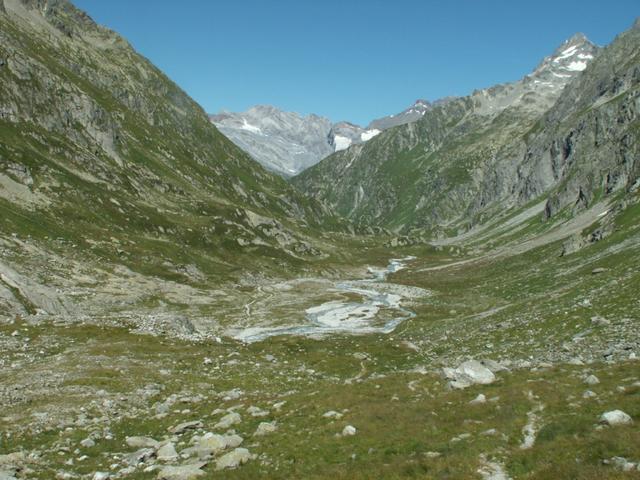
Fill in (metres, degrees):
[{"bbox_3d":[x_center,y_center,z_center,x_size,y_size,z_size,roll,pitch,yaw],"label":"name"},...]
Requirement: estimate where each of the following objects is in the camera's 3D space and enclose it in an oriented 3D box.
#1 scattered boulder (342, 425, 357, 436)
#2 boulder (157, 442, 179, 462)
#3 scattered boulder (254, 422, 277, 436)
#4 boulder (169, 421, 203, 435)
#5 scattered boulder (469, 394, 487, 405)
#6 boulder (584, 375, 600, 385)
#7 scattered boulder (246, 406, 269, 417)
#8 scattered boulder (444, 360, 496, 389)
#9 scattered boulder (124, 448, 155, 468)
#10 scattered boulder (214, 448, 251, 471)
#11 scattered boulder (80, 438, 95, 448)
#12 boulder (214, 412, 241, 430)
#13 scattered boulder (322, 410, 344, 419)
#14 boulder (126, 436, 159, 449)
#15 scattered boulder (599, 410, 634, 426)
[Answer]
[{"bbox_3d":[1.208,7.801,26.500,0.573,0.477,0.487,0,3,3],"label":"scattered boulder"},{"bbox_3d":[-4.831,6.732,20.500,0.697,0.620,0.592,-1,3,-13],"label":"boulder"},{"bbox_3d":[-2.374,8.253,28.184,0.929,0.565,0.744,0,3,-5],"label":"scattered boulder"},{"bbox_3d":[-5.820,8.113,28.000,1.471,0.508,1.103,-1,3,-12],"label":"boulder"},{"bbox_3d":[9.184,9.301,37.734,1.018,0.544,0.815,1,3,14],"label":"scattered boulder"},{"bbox_3d":[19.371,9.917,46.000,1.137,0.677,0.910,1,3,23],"label":"boulder"},{"bbox_3d":[-3.305,9.070,34.223,1.129,0.482,0.846,0,3,-6],"label":"scattered boulder"},{"bbox_3d":[11.096,9.917,47.710,3.719,1.956,2.789,1,3,13],"label":"scattered boulder"},{"bbox_3d":[-6.276,7.521,22.377,1.073,0.555,0.859,-1,3,-16],"label":"scattered boulder"},{"bbox_3d":[-2.637,6.615,19.500,1.085,0.608,0.868,0,3,-8],"label":"scattered boulder"},{"bbox_3d":[-9.123,7.985,25.392,0.533,0.362,0.453,-1,3,-20],"label":"scattered boulder"},{"bbox_3d":[-4.074,7.994,28.500,1.145,0.755,0.916,0,3,-8],"label":"boulder"},{"bbox_3d":[0.622,8.679,32.185,0.965,0.354,0.724,0,3,1],"label":"scattered boulder"},{"bbox_3d":[-7.009,7.996,25.551,1.226,0.404,0.858,-1,3,-16],"label":"boulder"},{"bbox_3d":[12.330,7.448,27.000,1.419,0.603,1.064,1,3,25],"label":"scattered boulder"}]

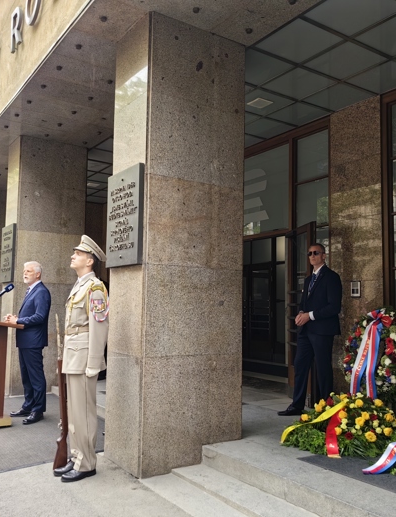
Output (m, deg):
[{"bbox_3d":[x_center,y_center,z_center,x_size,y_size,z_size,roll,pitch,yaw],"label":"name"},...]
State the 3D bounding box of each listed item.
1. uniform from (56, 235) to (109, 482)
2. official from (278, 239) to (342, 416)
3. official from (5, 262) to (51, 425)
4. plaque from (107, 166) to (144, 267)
[{"bbox_3d":[-0.945,0.762,4.189,0.430,1.910,0.540,5,-7,-34],"label":"uniform"},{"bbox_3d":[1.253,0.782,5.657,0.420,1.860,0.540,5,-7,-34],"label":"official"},{"bbox_3d":[-1.964,0.937,6.039,0.500,1.810,0.540,6,-8,-44],"label":"official"},{"bbox_3d":[-0.643,-0.350,4.541,0.050,0.846,0.622,5,-7,-34],"label":"plaque"}]

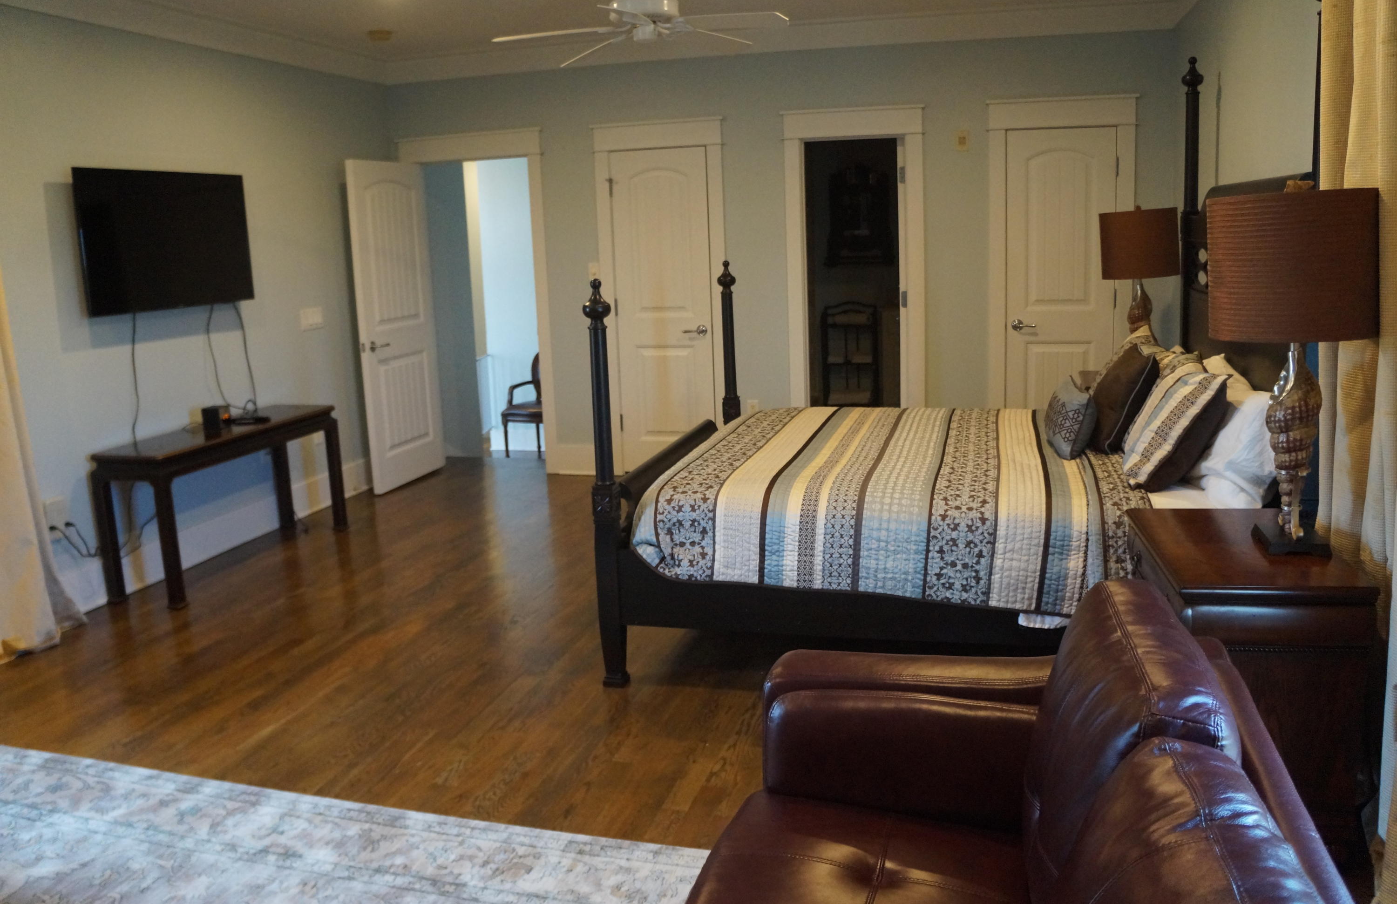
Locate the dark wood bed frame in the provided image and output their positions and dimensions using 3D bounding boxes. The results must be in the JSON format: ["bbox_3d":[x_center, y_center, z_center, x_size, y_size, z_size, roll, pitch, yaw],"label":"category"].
[{"bbox_3d":[0.946,-0.468,4.065,2.260,2.260,2.000,1,11,15],"label":"dark wood bed frame"}]

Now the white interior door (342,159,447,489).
[{"bbox_3d":[-1.947,-0.826,6.814,0.050,2.070,0.850,1,11,15],"label":"white interior door"}]

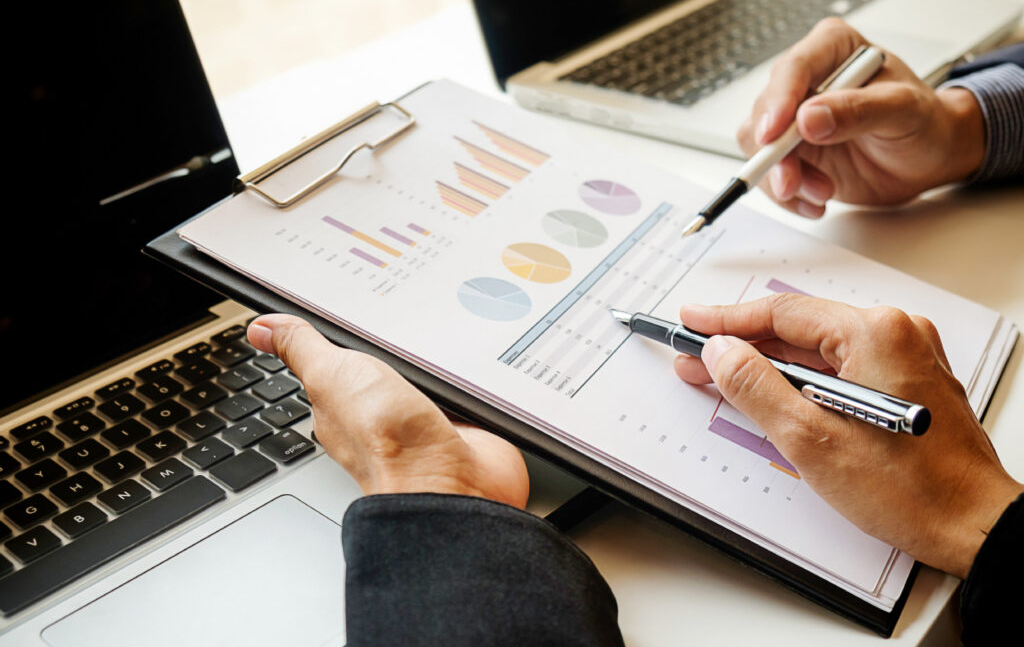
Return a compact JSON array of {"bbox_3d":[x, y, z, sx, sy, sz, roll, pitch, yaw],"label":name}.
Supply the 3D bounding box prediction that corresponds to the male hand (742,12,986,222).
[{"bbox_3d":[0.169,-0.100,0.650,0.120,0.080,0.075,1,29,7],"label":"male hand"}]

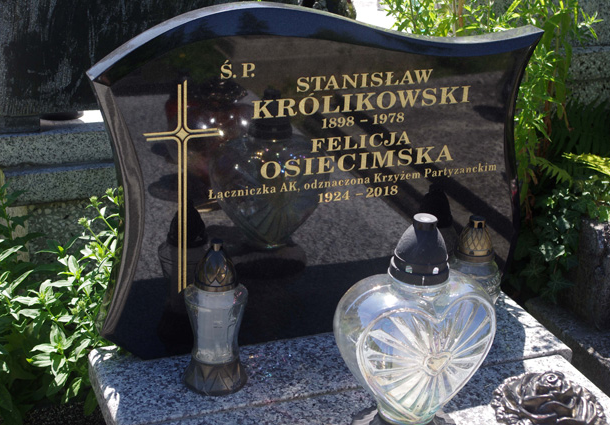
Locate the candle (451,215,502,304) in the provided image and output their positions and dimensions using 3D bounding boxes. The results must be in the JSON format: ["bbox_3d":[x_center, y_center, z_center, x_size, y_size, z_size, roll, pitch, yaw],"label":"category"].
[{"bbox_3d":[0.287,0.117,1.827,0.101,0.229,0.101,-6,21,-19],"label":"candle"}]

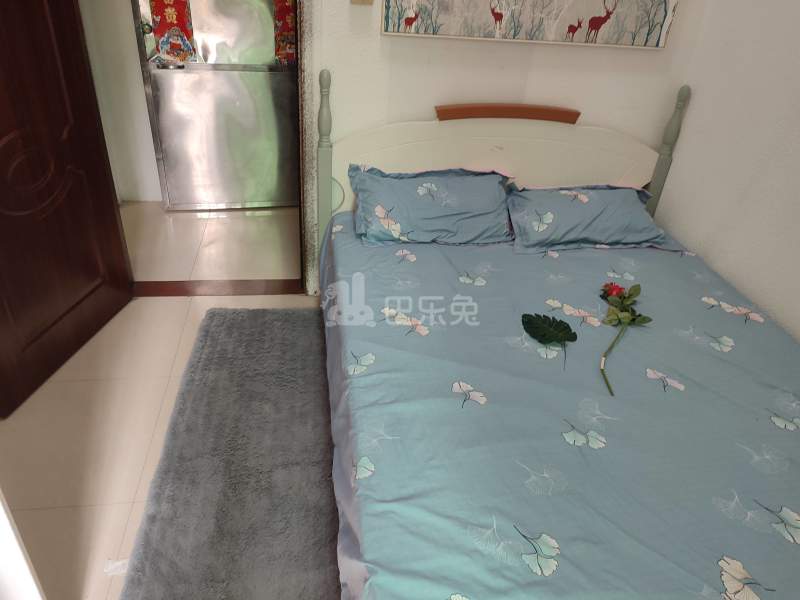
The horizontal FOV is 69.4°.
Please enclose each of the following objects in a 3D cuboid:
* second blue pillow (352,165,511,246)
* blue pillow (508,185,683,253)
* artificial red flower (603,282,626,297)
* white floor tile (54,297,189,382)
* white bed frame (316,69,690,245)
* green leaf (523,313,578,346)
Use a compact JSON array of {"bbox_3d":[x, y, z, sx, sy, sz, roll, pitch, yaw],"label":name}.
[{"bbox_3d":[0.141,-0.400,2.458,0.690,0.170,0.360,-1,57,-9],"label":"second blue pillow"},{"bbox_3d":[0.825,-0.354,2.537,0.720,0.140,0.410,1,45,-6],"label":"blue pillow"},{"bbox_3d":[0.767,-0.043,2.071,0.070,0.045,0.055,-1,31,-9],"label":"artificial red flower"},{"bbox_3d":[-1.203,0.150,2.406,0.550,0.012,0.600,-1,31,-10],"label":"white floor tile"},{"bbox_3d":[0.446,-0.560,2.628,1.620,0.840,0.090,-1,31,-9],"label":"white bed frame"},{"bbox_3d":[0.473,0.090,1.827,0.165,0.025,0.170,8,31,7],"label":"green leaf"}]

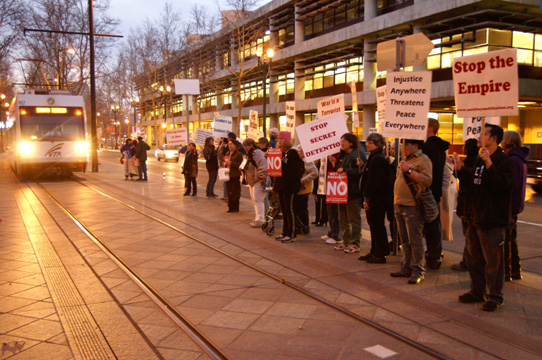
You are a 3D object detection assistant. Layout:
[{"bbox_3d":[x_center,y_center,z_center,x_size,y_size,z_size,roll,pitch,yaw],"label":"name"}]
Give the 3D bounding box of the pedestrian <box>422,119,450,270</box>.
[{"bbox_3d":[2.033,0.166,5.643,0.380,1.857,0.520,1,5,9],"label":"pedestrian"}]

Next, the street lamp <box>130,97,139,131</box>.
[{"bbox_3d":[-20.564,-8.304,67.659,1.250,7.955,0.400,-3,6,-30],"label":"street lamp"}]

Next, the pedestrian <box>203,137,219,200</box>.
[{"bbox_3d":[-1.742,-0.374,12.994,0.380,1.693,0.480,2,5,22],"label":"pedestrian"}]

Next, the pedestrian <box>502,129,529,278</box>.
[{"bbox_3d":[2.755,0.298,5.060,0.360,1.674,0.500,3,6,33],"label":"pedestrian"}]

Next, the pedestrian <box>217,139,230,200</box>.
[{"bbox_3d":[-1.287,-0.291,12.222,0.420,1.634,0.480,-2,5,-17],"label":"pedestrian"}]

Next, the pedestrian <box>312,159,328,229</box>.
[{"bbox_3d":[0.919,0.019,8.548,0.360,1.650,0.480,-2,5,-21],"label":"pedestrian"}]

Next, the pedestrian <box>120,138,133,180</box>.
[{"bbox_3d":[-5.888,-0.848,18.510,0.500,1.661,0.380,-3,6,-33],"label":"pedestrian"}]

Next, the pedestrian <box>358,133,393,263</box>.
[{"bbox_3d":[1.388,0.226,5.990,0.420,1.678,0.480,-1,5,-16],"label":"pedestrian"}]

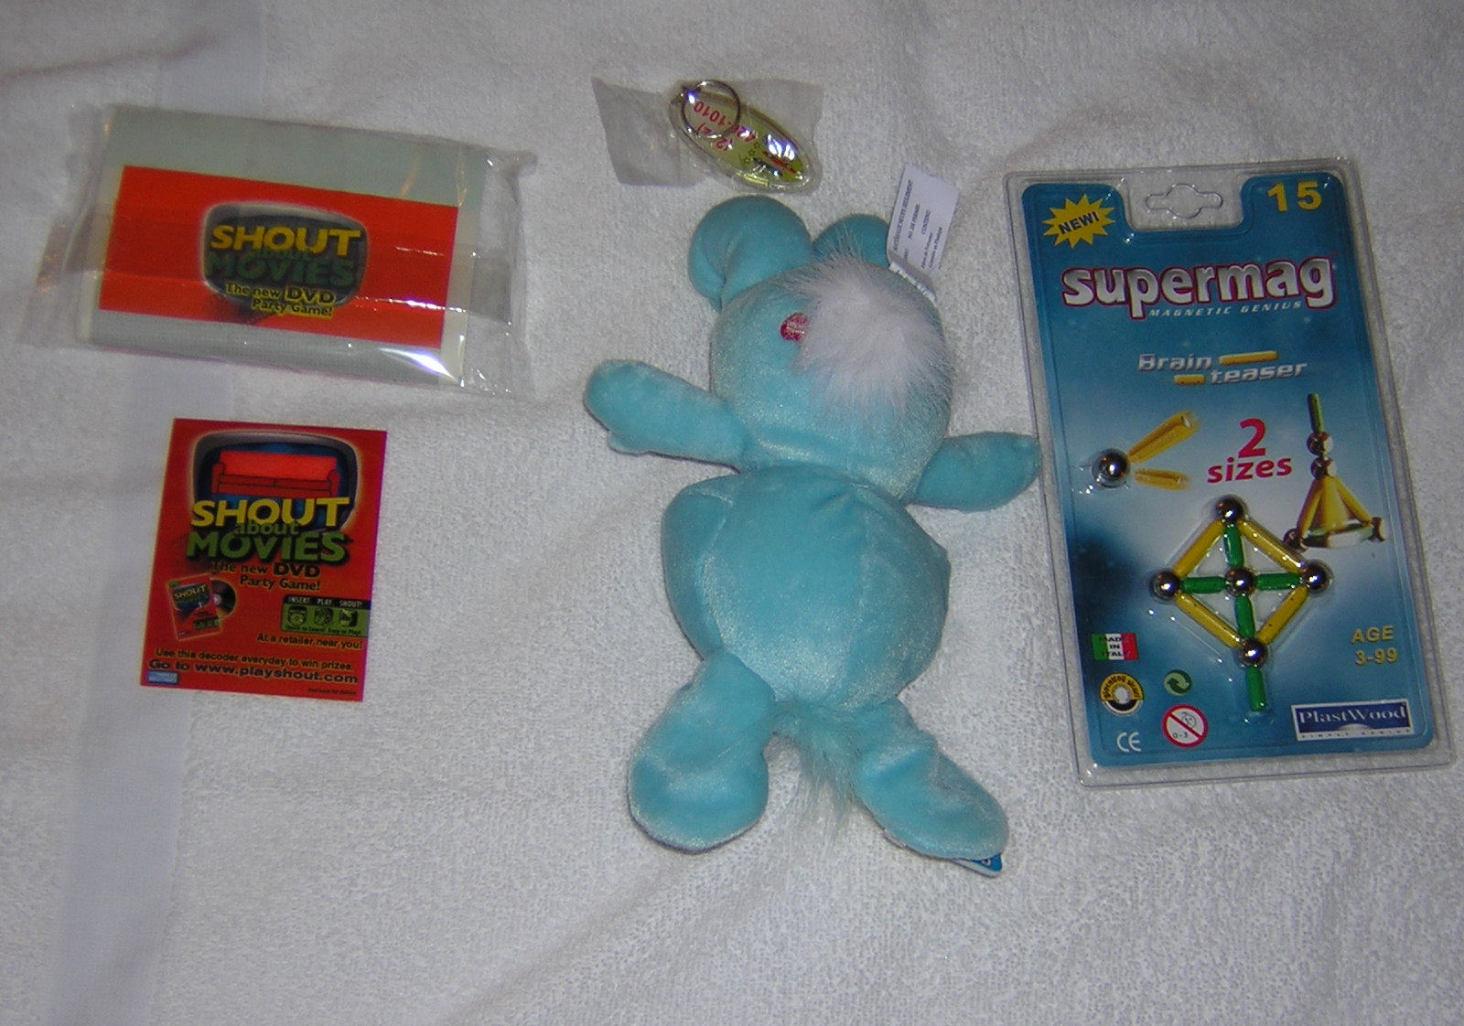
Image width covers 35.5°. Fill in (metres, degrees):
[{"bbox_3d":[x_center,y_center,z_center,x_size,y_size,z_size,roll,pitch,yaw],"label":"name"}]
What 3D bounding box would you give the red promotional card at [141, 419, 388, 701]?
[{"bbox_3d":[-0.190,0.018,0.934,0.089,0.002,0.115,4,73,-3],"label":"red promotional card"}]

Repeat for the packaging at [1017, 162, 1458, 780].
[{"bbox_3d":[0.210,-0.024,0.964,0.159,0.018,0.274,-3,73,-5],"label":"packaging"}]

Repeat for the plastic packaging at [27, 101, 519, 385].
[{"bbox_3d":[-0.186,-0.114,0.964,0.209,0.022,0.114,7,73,-2],"label":"plastic packaging"}]

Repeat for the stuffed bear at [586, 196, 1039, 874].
[{"bbox_3d":[0.034,-0.002,0.911,0.187,0.085,0.277,2,73,-3],"label":"stuffed bear"}]

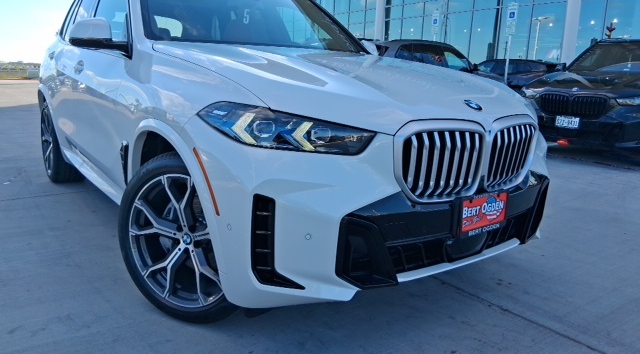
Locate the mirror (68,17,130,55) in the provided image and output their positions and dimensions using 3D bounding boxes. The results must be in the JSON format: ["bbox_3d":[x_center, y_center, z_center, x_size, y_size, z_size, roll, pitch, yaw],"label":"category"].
[{"bbox_3d":[-1.203,-0.747,2.606,0.260,0.190,0.160,-9,16,-36],"label":"mirror"}]

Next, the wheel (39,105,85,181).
[{"bbox_3d":[-2.340,-0.316,4.454,0.310,0.750,0.750,-9,16,-36],"label":"wheel"}]

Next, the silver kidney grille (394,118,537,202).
[{"bbox_3d":[0.609,-0.086,1.949,0.890,0.330,0.130,-9,16,-36],"label":"silver kidney grille"}]

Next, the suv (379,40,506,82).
[{"bbox_3d":[2.480,-2.298,11.518,4.750,1.720,1.950,-10,16,-39],"label":"suv"}]

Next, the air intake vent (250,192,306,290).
[{"bbox_3d":[-0.143,0.225,1.631,0.180,0.330,0.080,0,13,-2],"label":"air intake vent"}]

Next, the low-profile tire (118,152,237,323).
[{"bbox_3d":[-0.547,0.254,2.149,0.750,0.750,0.280,8,14,28],"label":"low-profile tire"}]

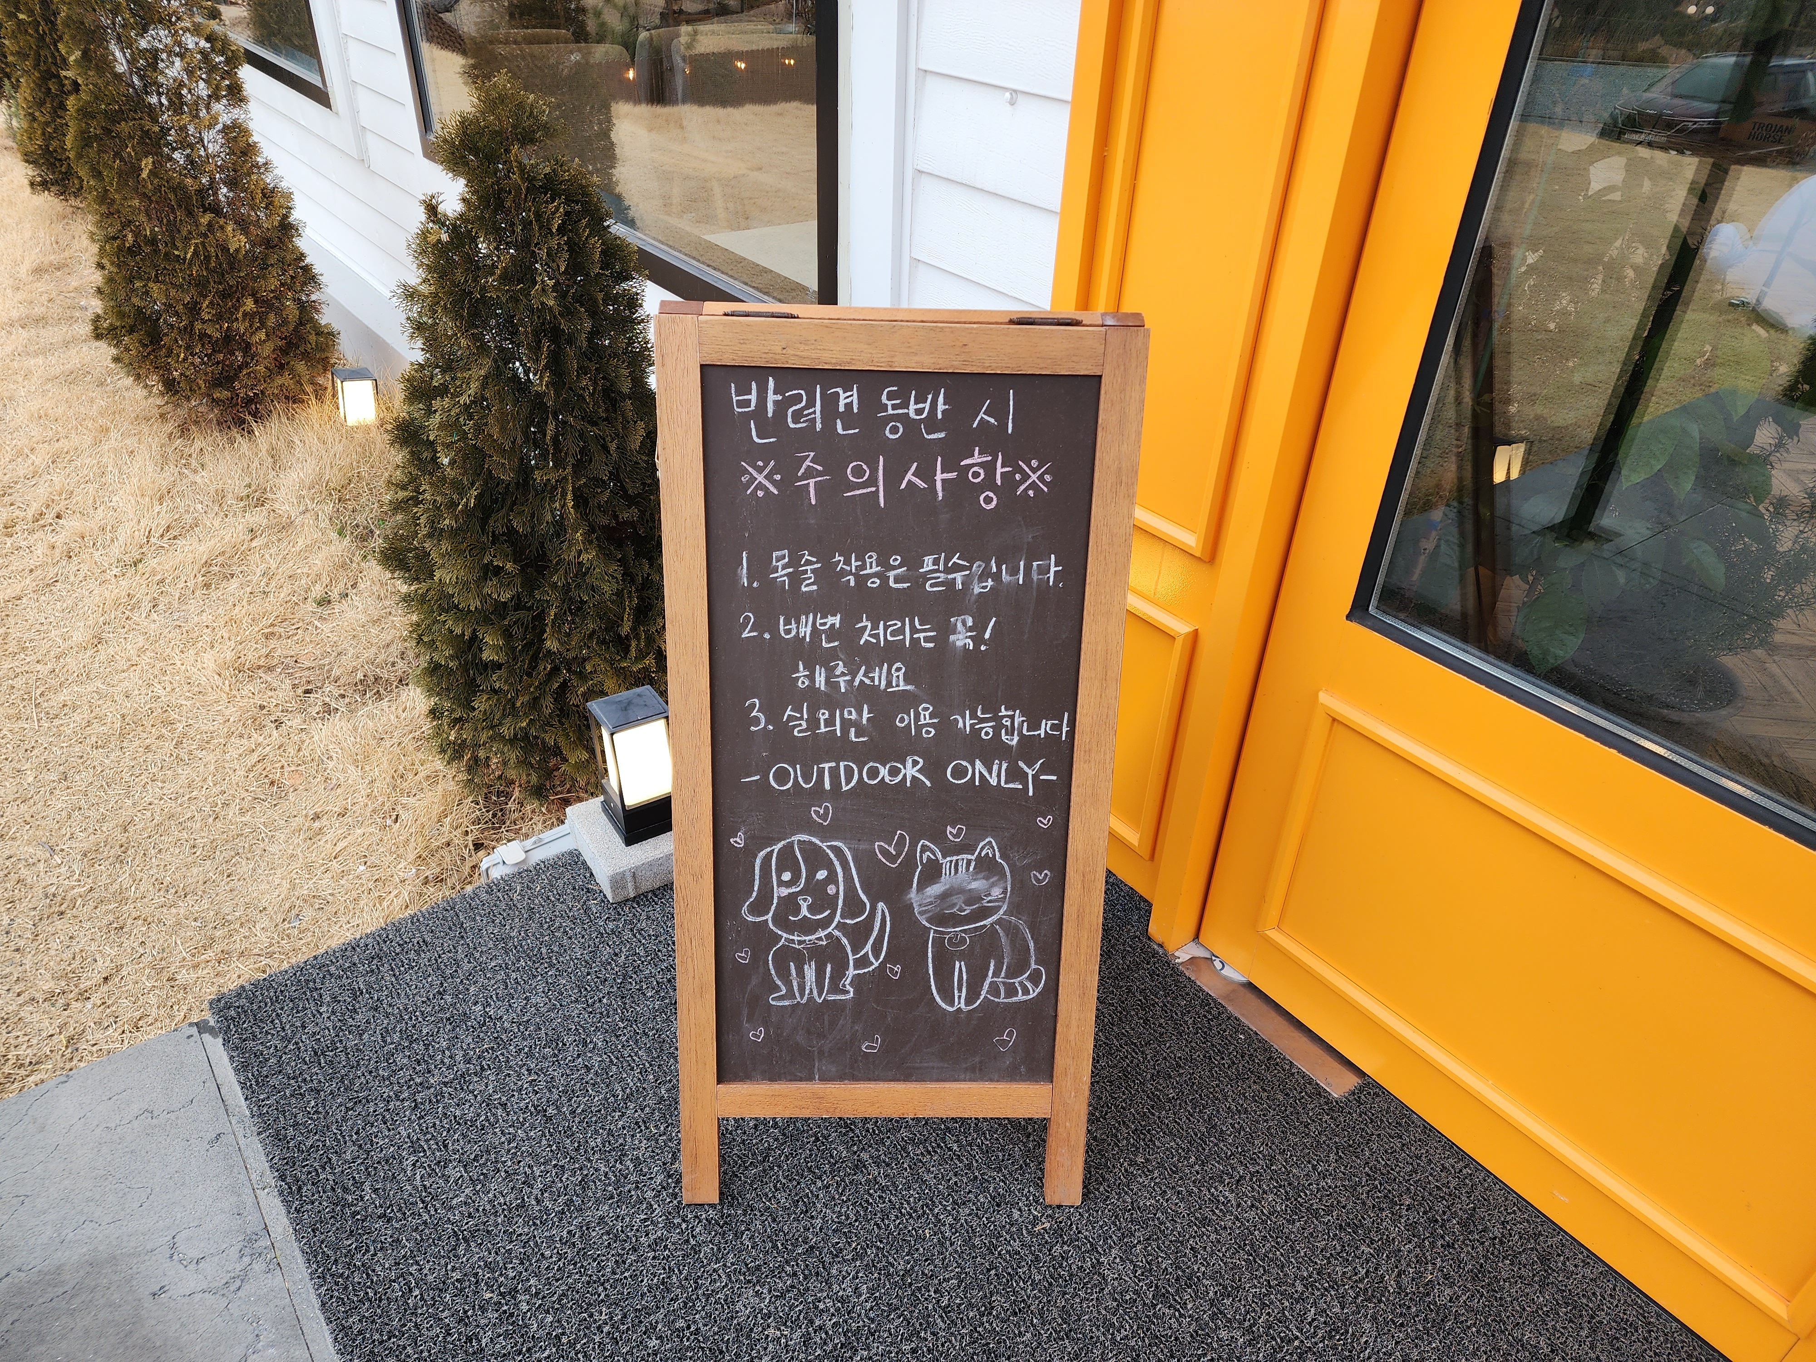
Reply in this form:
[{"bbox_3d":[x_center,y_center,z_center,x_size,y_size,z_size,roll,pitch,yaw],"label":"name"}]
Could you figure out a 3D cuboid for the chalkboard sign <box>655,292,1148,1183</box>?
[{"bbox_3d":[-0.021,0.043,1.555,0.515,1.032,0.722,1,34,-2],"label":"chalkboard sign"}]

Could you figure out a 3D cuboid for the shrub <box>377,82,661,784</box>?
[{"bbox_3d":[-0.596,-0.353,2.024,0.529,1.187,0.529,-8,36,-15],"label":"shrub"}]

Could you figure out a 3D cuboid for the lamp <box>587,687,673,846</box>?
[{"bbox_3d":[-0.447,0.138,1.998,0.109,0.226,0.109,-18,39,-27],"label":"lamp"}]

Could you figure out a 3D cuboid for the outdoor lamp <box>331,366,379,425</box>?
[{"bbox_3d":[-1.672,-0.833,3.699,0.107,0.219,0.107,-17,39,-26],"label":"outdoor lamp"}]

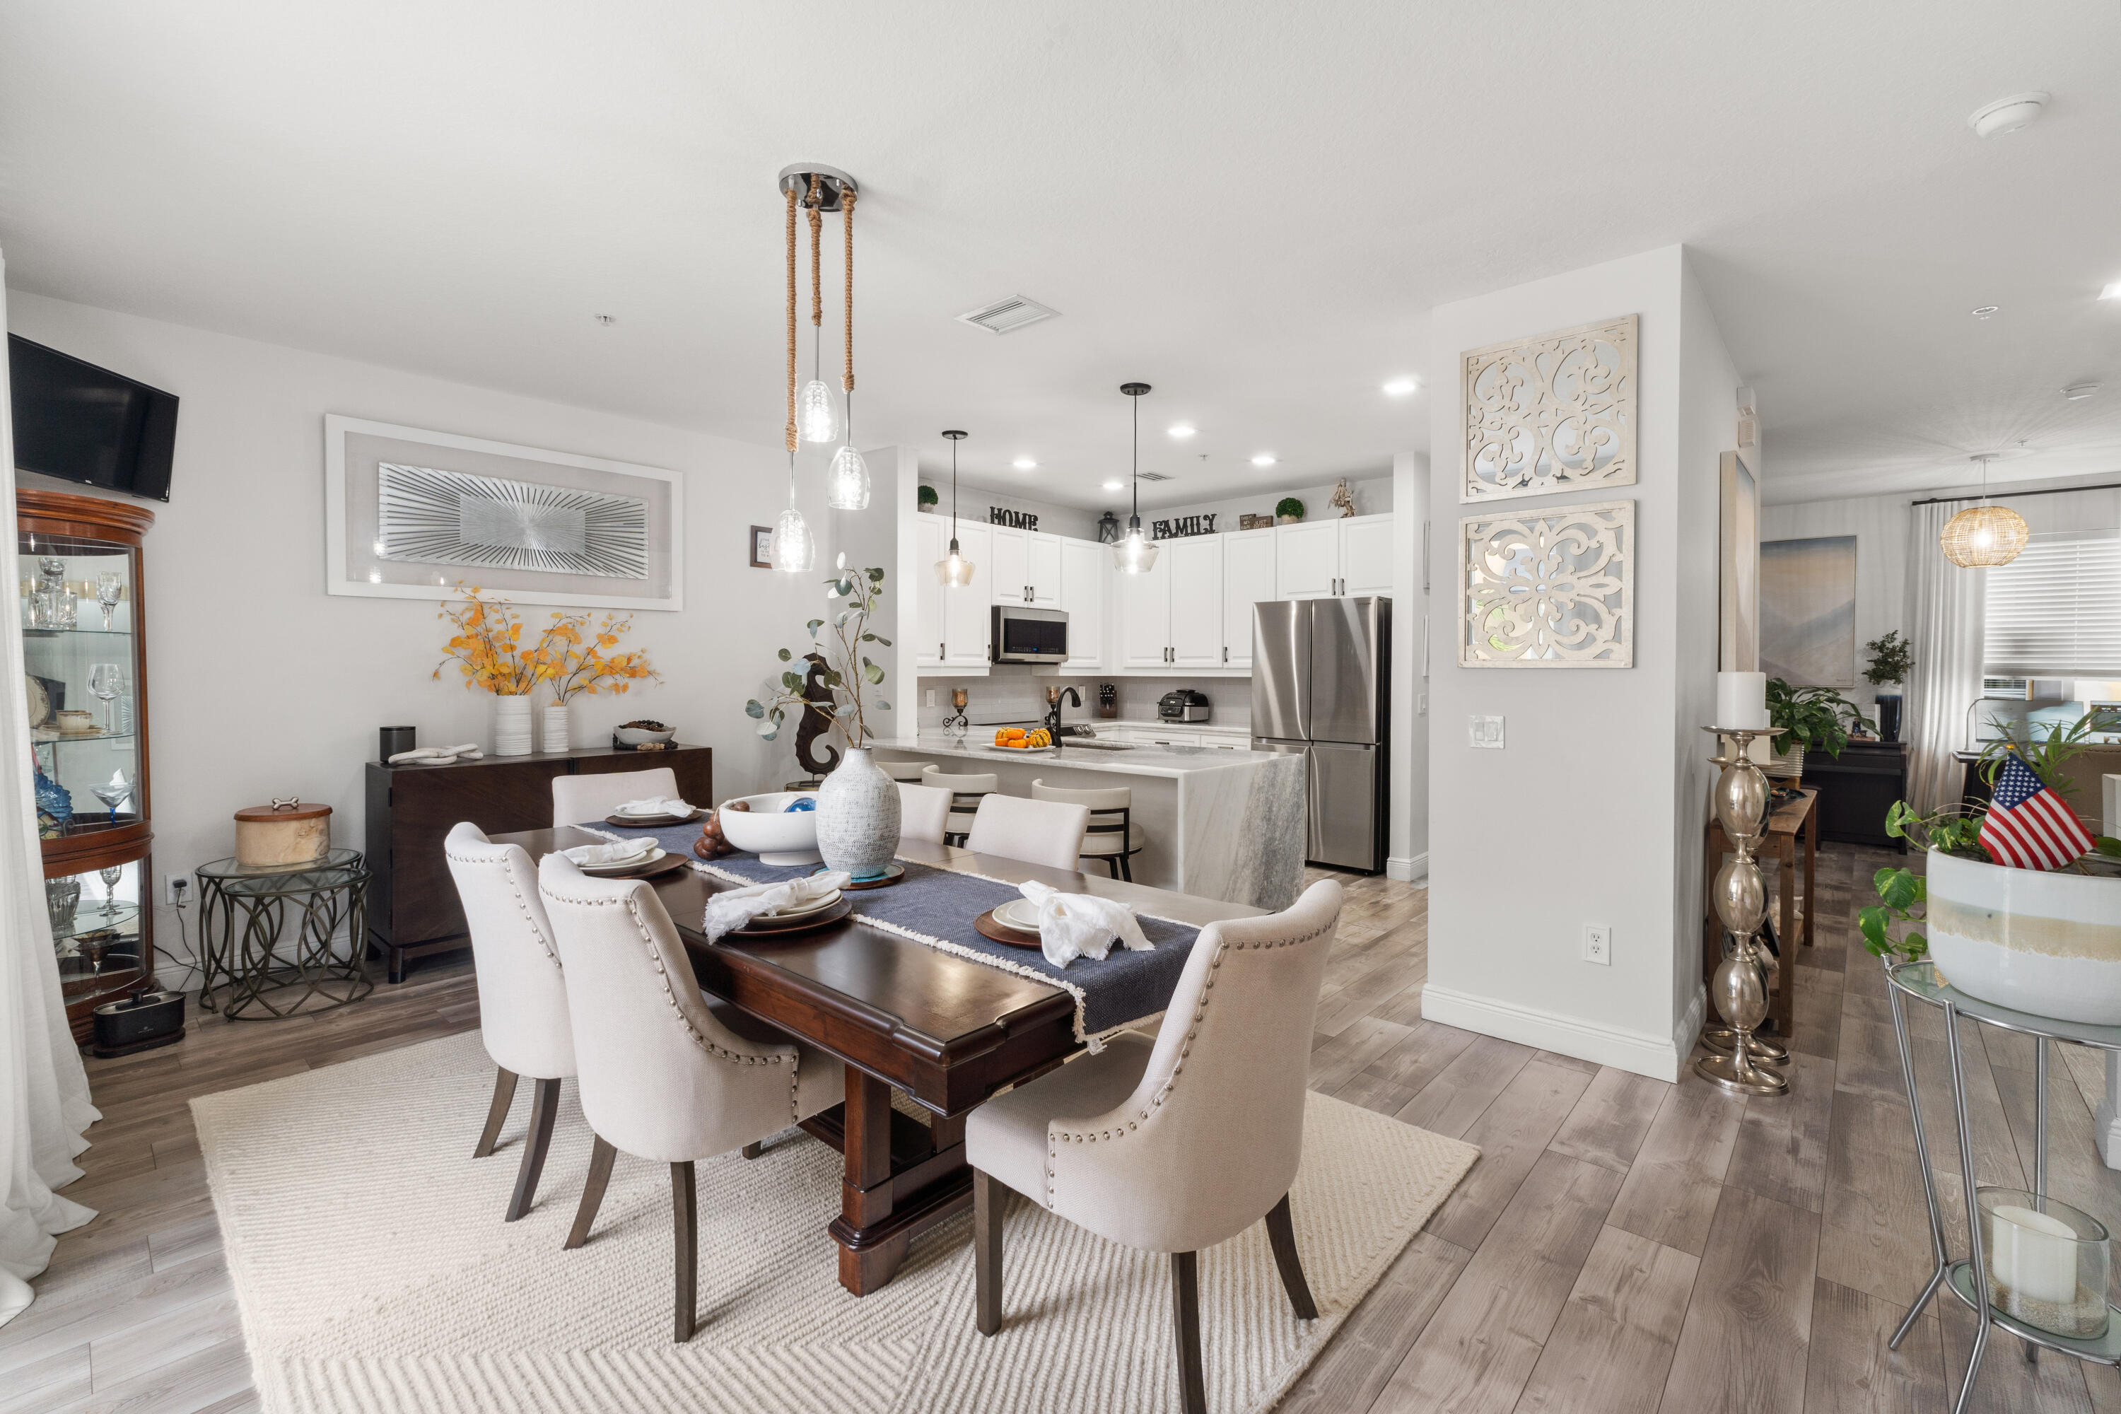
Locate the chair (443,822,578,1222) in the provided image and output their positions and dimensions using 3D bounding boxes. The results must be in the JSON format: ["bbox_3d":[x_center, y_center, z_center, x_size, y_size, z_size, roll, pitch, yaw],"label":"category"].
[{"bbox_3d":[-1.307,0.803,2.542,0.530,0.950,0.630,2,4,41],"label":"chair"}]

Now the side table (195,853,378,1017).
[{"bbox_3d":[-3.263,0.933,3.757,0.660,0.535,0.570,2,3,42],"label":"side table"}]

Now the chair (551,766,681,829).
[{"bbox_3d":[-1.721,0.751,3.650,0.530,0.950,0.630,-3,4,-45],"label":"chair"}]

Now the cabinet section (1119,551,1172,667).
[{"bbox_3d":[0.825,-0.850,7.535,0.535,1.044,0.340,2,3,42],"label":"cabinet section"}]

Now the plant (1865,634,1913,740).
[{"bbox_3d":[6.320,-0.154,6.735,0.310,0.840,0.300,2,3,42],"label":"plant"}]

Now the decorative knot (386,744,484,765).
[{"bbox_3d":[-2.933,0.233,4.152,0.170,0.072,0.370,2,3,42],"label":"decorative knot"}]

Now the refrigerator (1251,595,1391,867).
[{"bbox_3d":[1.980,0.173,6.390,0.905,1.830,0.760,2,3,42],"label":"refrigerator"}]

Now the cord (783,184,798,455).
[{"bbox_3d":[-0.757,-1.078,2.483,0.033,0.740,0.033,2,3,42],"label":"cord"}]

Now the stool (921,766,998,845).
[{"bbox_3d":[-0.304,0.735,4.137,0.500,0.890,0.500,2,3,42],"label":"stool"}]

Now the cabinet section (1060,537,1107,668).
[{"bbox_3d":[0.076,-0.858,7.506,0.340,1.064,0.567,2,3,42],"label":"cabinet section"}]

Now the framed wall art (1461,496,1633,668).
[{"bbox_3d":[1.720,-0.419,3.151,0.565,0.570,0.028,2,3,42],"label":"framed wall art"}]

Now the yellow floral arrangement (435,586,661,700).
[{"bbox_3d":[-2.605,-0.319,4.575,0.420,0.561,1.061,2,3,42],"label":"yellow floral arrangement"}]

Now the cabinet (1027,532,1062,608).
[{"bbox_3d":[-0.233,-1.062,7.055,0.330,0.590,0.385,2,3,42],"label":"cabinet"}]

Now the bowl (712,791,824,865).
[{"bbox_3d":[-0.854,0.409,2.851,0.485,0.180,0.485,0,3,0],"label":"bowl"}]

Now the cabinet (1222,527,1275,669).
[{"bbox_3d":[1.570,-0.822,6.929,0.460,1.070,0.330,2,3,42],"label":"cabinet"}]

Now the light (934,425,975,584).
[{"bbox_3d":[-0.633,-1.186,5.330,0.243,0.897,0.243,0,2,0],"label":"light"}]

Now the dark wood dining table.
[{"bbox_3d":[-0.840,0.885,2.751,2.720,0.762,1.115,2,4,41],"label":"dark wood dining table"}]

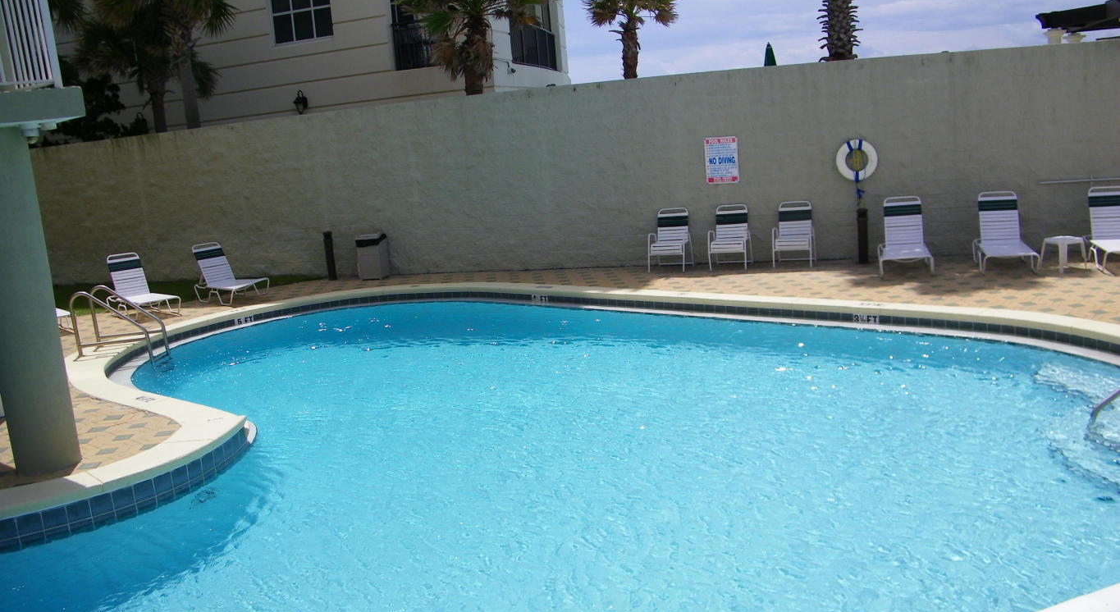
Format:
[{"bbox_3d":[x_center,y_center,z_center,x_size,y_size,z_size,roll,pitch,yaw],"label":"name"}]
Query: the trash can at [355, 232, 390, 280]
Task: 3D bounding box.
[{"bbox_3d":[-3.324,-0.864,16.185,0.460,0.760,0.430,-1,11,21],"label":"trash can"}]

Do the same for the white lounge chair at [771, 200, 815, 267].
[{"bbox_3d":[3.515,-1.076,13.612,0.580,0.930,0.650,-1,11,22],"label":"white lounge chair"}]

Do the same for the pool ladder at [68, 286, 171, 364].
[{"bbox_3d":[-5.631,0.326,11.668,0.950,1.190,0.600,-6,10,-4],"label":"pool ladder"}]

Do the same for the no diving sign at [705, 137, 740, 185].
[{"bbox_3d":[2.536,-2.280,14.174,0.500,0.680,0.020,-1,11,20],"label":"no diving sign"}]

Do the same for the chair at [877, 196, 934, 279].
[{"bbox_3d":[4.740,-0.975,12.450,0.640,0.940,1.549,-1,11,19],"label":"chair"}]

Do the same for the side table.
[{"bbox_3d":[6.366,-0.658,11.481,0.430,0.390,0.430,-7,11,-14],"label":"side table"}]

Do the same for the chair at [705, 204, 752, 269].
[{"bbox_3d":[2.620,-1.056,13.926,0.580,0.930,0.650,-1,11,22],"label":"chair"}]

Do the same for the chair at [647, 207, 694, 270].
[{"bbox_3d":[1.739,-1.041,14.266,0.580,0.930,0.650,0,11,24],"label":"chair"}]

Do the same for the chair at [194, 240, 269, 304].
[{"bbox_3d":[-5.499,-0.573,15.128,1.552,0.940,0.640,4,14,42],"label":"chair"}]

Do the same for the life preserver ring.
[{"bbox_3d":[4.413,-2.168,13.479,0.600,0.610,0.100,-1,11,20],"label":"life preserver ring"}]

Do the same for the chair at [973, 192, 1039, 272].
[{"bbox_3d":[5.869,-0.984,11.972,0.640,0.940,1.531,-1,11,20],"label":"chair"}]

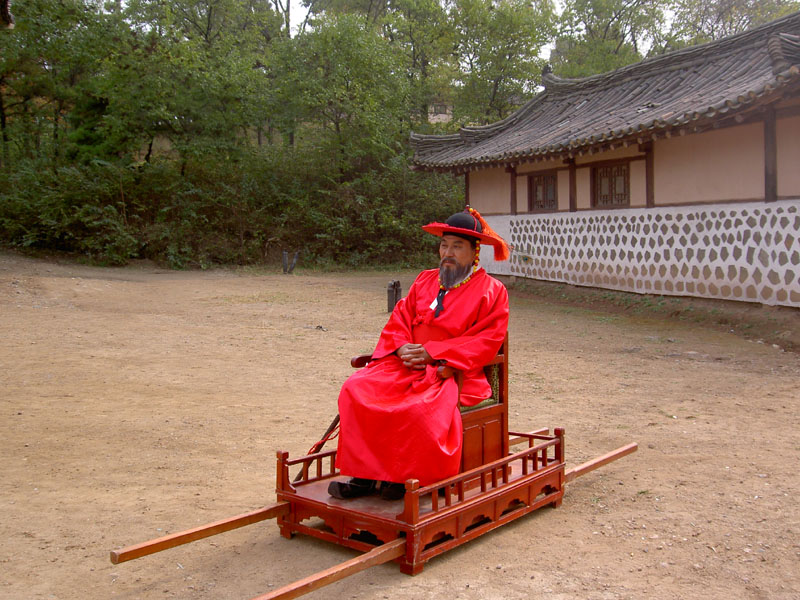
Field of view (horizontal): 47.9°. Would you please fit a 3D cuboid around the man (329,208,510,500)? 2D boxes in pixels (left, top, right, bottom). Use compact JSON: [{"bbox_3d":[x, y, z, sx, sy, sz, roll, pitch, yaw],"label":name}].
[{"bbox_3d":[0.116,0.216,4.221,0.584,1.314,0.854,3,5,39],"label":"man"}]

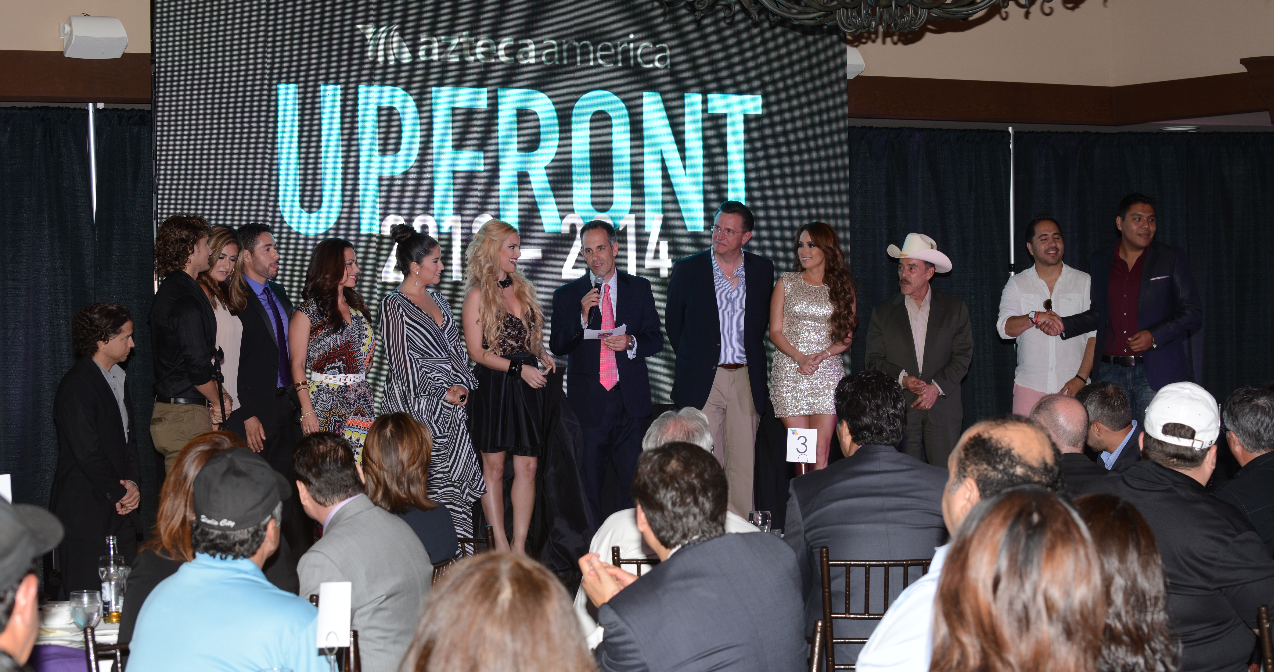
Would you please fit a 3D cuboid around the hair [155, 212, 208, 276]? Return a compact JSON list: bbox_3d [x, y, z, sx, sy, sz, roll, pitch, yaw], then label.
[{"bbox_3d":[-1.873,-0.377,10.200,0.230,0.260,0.220,-1,1,-9],"label":"hair"}]

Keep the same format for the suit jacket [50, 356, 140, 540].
[{"bbox_3d":[-2.332,0.492,10.700,0.360,0.790,0.460,0,1,26],"label":"suit jacket"}]

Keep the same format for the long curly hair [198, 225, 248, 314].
[{"bbox_3d":[-1.767,-0.282,10.550,0.230,0.380,0.230,-1,1,-18],"label":"long curly hair"}]

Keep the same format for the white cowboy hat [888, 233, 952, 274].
[{"bbox_3d":[1.333,-0.393,11.700,0.300,0.180,0.360,0,2,45],"label":"white cowboy hat"}]

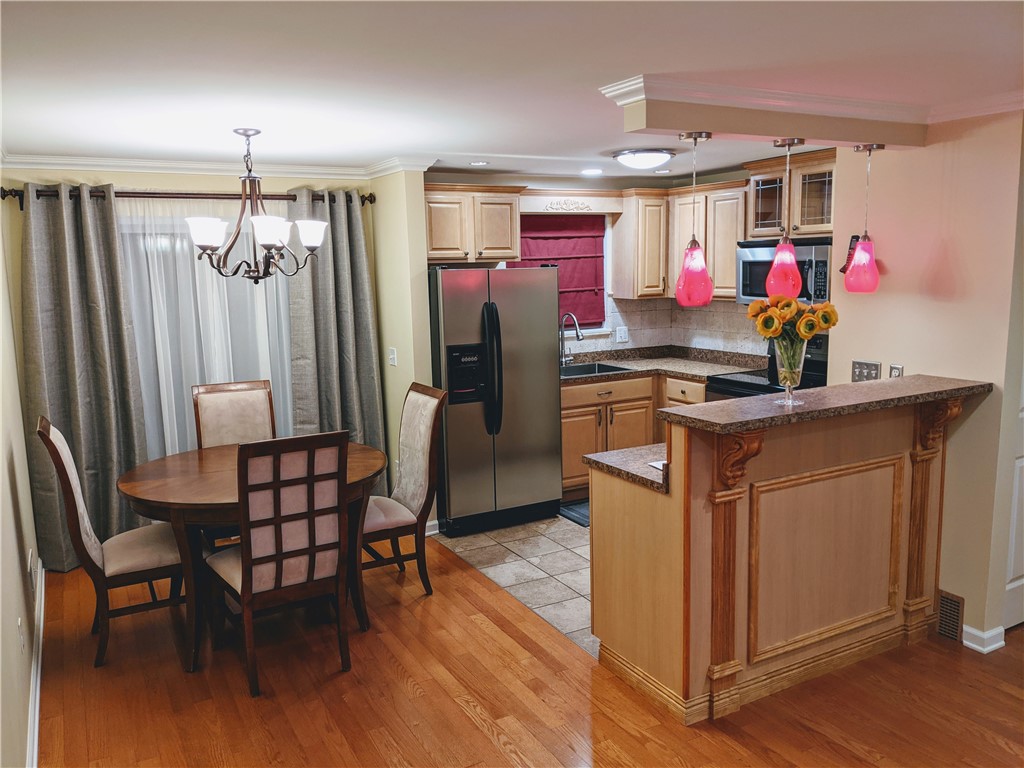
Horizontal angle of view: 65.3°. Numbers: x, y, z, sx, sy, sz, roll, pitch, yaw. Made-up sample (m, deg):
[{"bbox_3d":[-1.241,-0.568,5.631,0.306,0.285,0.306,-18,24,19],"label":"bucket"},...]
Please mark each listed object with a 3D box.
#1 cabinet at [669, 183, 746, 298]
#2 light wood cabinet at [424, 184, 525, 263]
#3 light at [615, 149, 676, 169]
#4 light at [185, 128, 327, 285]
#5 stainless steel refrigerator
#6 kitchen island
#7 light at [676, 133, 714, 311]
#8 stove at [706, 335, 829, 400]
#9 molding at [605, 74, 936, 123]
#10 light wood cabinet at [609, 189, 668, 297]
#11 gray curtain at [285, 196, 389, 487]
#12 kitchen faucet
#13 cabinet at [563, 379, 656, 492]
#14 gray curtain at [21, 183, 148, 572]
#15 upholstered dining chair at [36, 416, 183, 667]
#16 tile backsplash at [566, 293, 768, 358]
[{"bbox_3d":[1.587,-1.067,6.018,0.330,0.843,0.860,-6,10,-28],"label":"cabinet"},{"bbox_3d":[-0.358,-1.161,5.844,0.865,0.539,0.350,-6,9,-28],"label":"light wood cabinet"},{"bbox_3d":[0.798,-1.351,4.829,0.375,0.105,0.375,-1,9,0],"label":"light"},{"bbox_3d":[-1.225,-0.830,3.767,0.645,0.710,0.645,-6,10,-28],"label":"light"},{"bbox_3d":[-0.208,0.058,5.503,0.830,1.720,0.820,-6,10,-28],"label":"stainless steel refrigerator"},{"bbox_3d":[1.172,0.608,3.452,1.511,1.183,0.825,-6,10,-28],"label":"kitchen island"},{"bbox_3d":[0.678,-0.605,2.966,0.144,0.631,0.144,-2,9,0],"label":"light"},{"bbox_3d":[1.835,0.279,5.500,0.670,1.190,0.760,-6,10,-28],"label":"stove"},{"bbox_3d":[1.088,-1.103,3.196,1.591,0.075,0.224,-6,9,-28],"label":"molding"},{"bbox_3d":[1.055,-1.149,6.617,0.363,0.868,0.345,-6,9,-28],"label":"light wood cabinet"},{"bbox_3d":[-1.181,-0.169,5.393,0.636,2.247,0.159,-6,10,-28],"label":"gray curtain"},{"bbox_3d":[0.489,-0.327,6.199,0.099,0.418,0.268,-6,10,-28],"label":"kitchen faucet"},{"bbox_3d":[0.590,0.349,6.401,0.969,0.825,0.603,-6,9,-28],"label":"cabinet"},{"bbox_3d":[-2.504,-0.024,4.676,0.607,2.247,0.159,-6,10,-28],"label":"gray curtain"},{"bbox_3d":[-1.801,0.688,3.735,0.610,1.085,0.480,-6,10,-28],"label":"upholstered dining chair"},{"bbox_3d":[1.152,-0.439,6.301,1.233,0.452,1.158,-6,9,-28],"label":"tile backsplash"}]

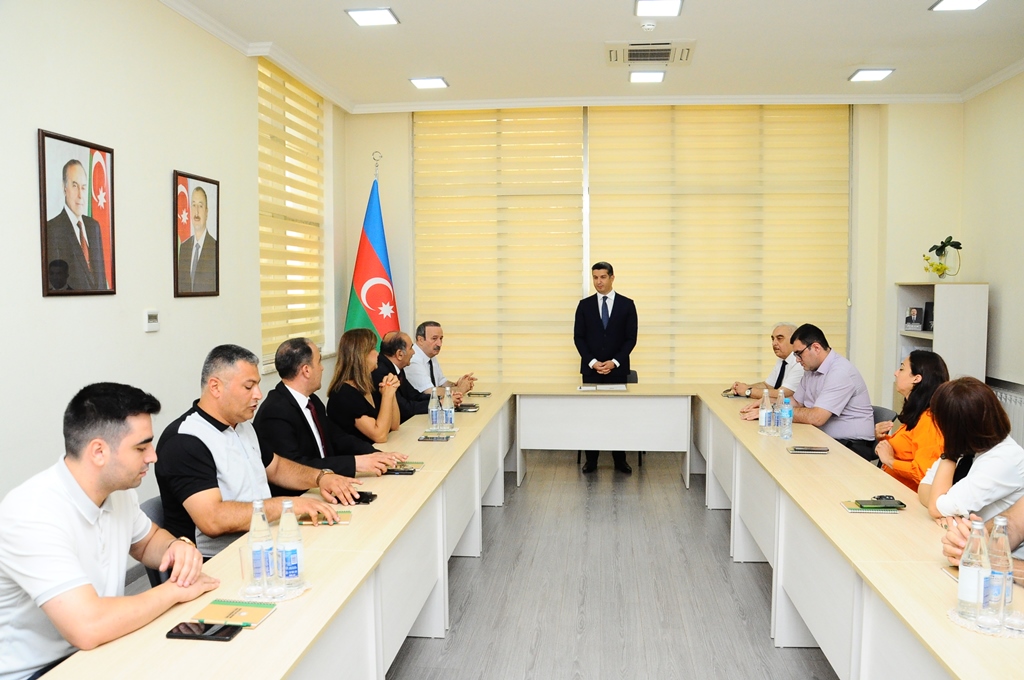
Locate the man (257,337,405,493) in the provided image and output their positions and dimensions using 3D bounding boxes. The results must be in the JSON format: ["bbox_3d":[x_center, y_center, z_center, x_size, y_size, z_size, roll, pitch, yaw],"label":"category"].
[{"bbox_3d":[-0.896,0.678,3.641,0.770,1.340,0.570,1,4,13],"label":"man"}]

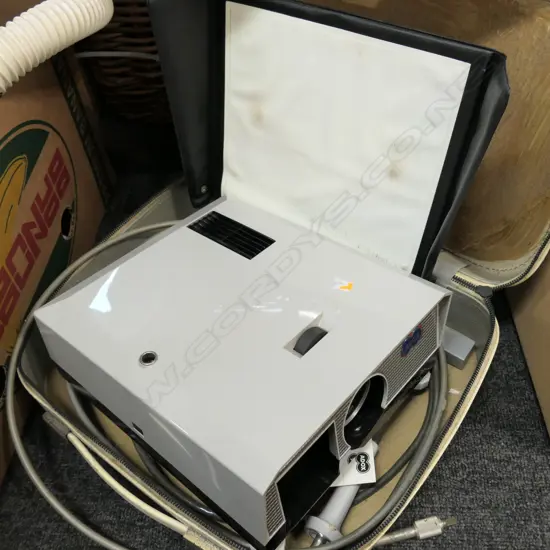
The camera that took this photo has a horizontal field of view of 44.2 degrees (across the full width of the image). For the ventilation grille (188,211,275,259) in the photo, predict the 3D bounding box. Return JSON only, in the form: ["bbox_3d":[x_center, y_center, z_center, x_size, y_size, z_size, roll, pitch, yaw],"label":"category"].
[{"bbox_3d":[-0.049,-0.042,0.751,0.104,0.010,0.038,27,51,37],"label":"ventilation grille"}]

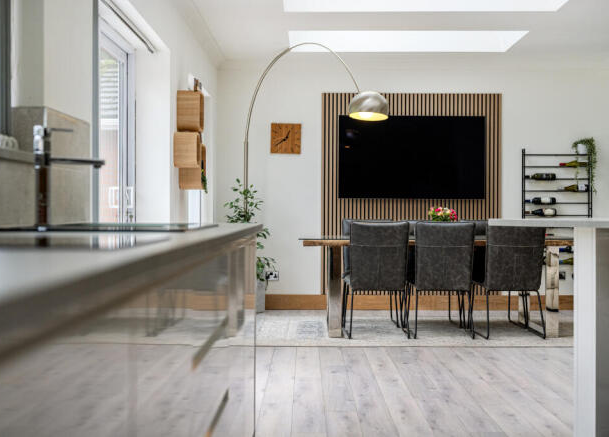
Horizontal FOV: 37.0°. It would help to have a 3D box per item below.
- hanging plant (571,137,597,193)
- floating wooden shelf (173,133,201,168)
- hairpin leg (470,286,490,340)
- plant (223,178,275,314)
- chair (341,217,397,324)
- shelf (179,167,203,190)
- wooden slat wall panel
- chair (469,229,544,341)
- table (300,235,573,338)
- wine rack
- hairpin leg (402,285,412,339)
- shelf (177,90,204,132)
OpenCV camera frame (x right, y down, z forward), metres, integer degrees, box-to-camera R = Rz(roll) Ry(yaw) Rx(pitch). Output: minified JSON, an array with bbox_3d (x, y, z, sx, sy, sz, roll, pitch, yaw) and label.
[{"bbox_3d":[2.778,-0.525,9.000,0.255,0.560,0.190,0,0,0],"label":"hanging plant"},{"bbox_3d":[-0.797,-0.459,6.220,0.160,0.240,0.240,0,0,0],"label":"floating wooden shelf"},{"bbox_3d":[1.420,0.735,7.300,0.045,0.390,0.570,0,0,0],"label":"hairpin leg"},{"bbox_3d":[-0.540,0.262,8.880,0.510,1.310,0.450,0,0,0],"label":"plant"},{"bbox_3d":[0.557,0.469,7.930,0.470,0.905,0.610,0,0,0],"label":"chair"},{"bbox_3d":[-0.797,-0.365,6.530,0.155,0.300,0.300,0,0,0],"label":"shelf"},{"bbox_3d":[1.073,-0.244,9.100,1.800,2.020,0.030,0,0,0],"label":"wooden slat wall panel"},{"bbox_3d":[1.636,0.479,7.300,0.470,0.900,0.610,0,0,0],"label":"chair"},{"bbox_3d":[1.090,0.544,7.630,2.240,0.765,1.120,0,0,0],"label":"table"},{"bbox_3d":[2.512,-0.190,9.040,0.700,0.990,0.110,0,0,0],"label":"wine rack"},{"bbox_3d":[0.810,0.735,7.280,0.045,0.390,0.550,0,0,0],"label":"hairpin leg"},{"bbox_3d":[-0.797,-0.737,6.410,0.160,0.290,0.290,0,0,0],"label":"shelf"}]

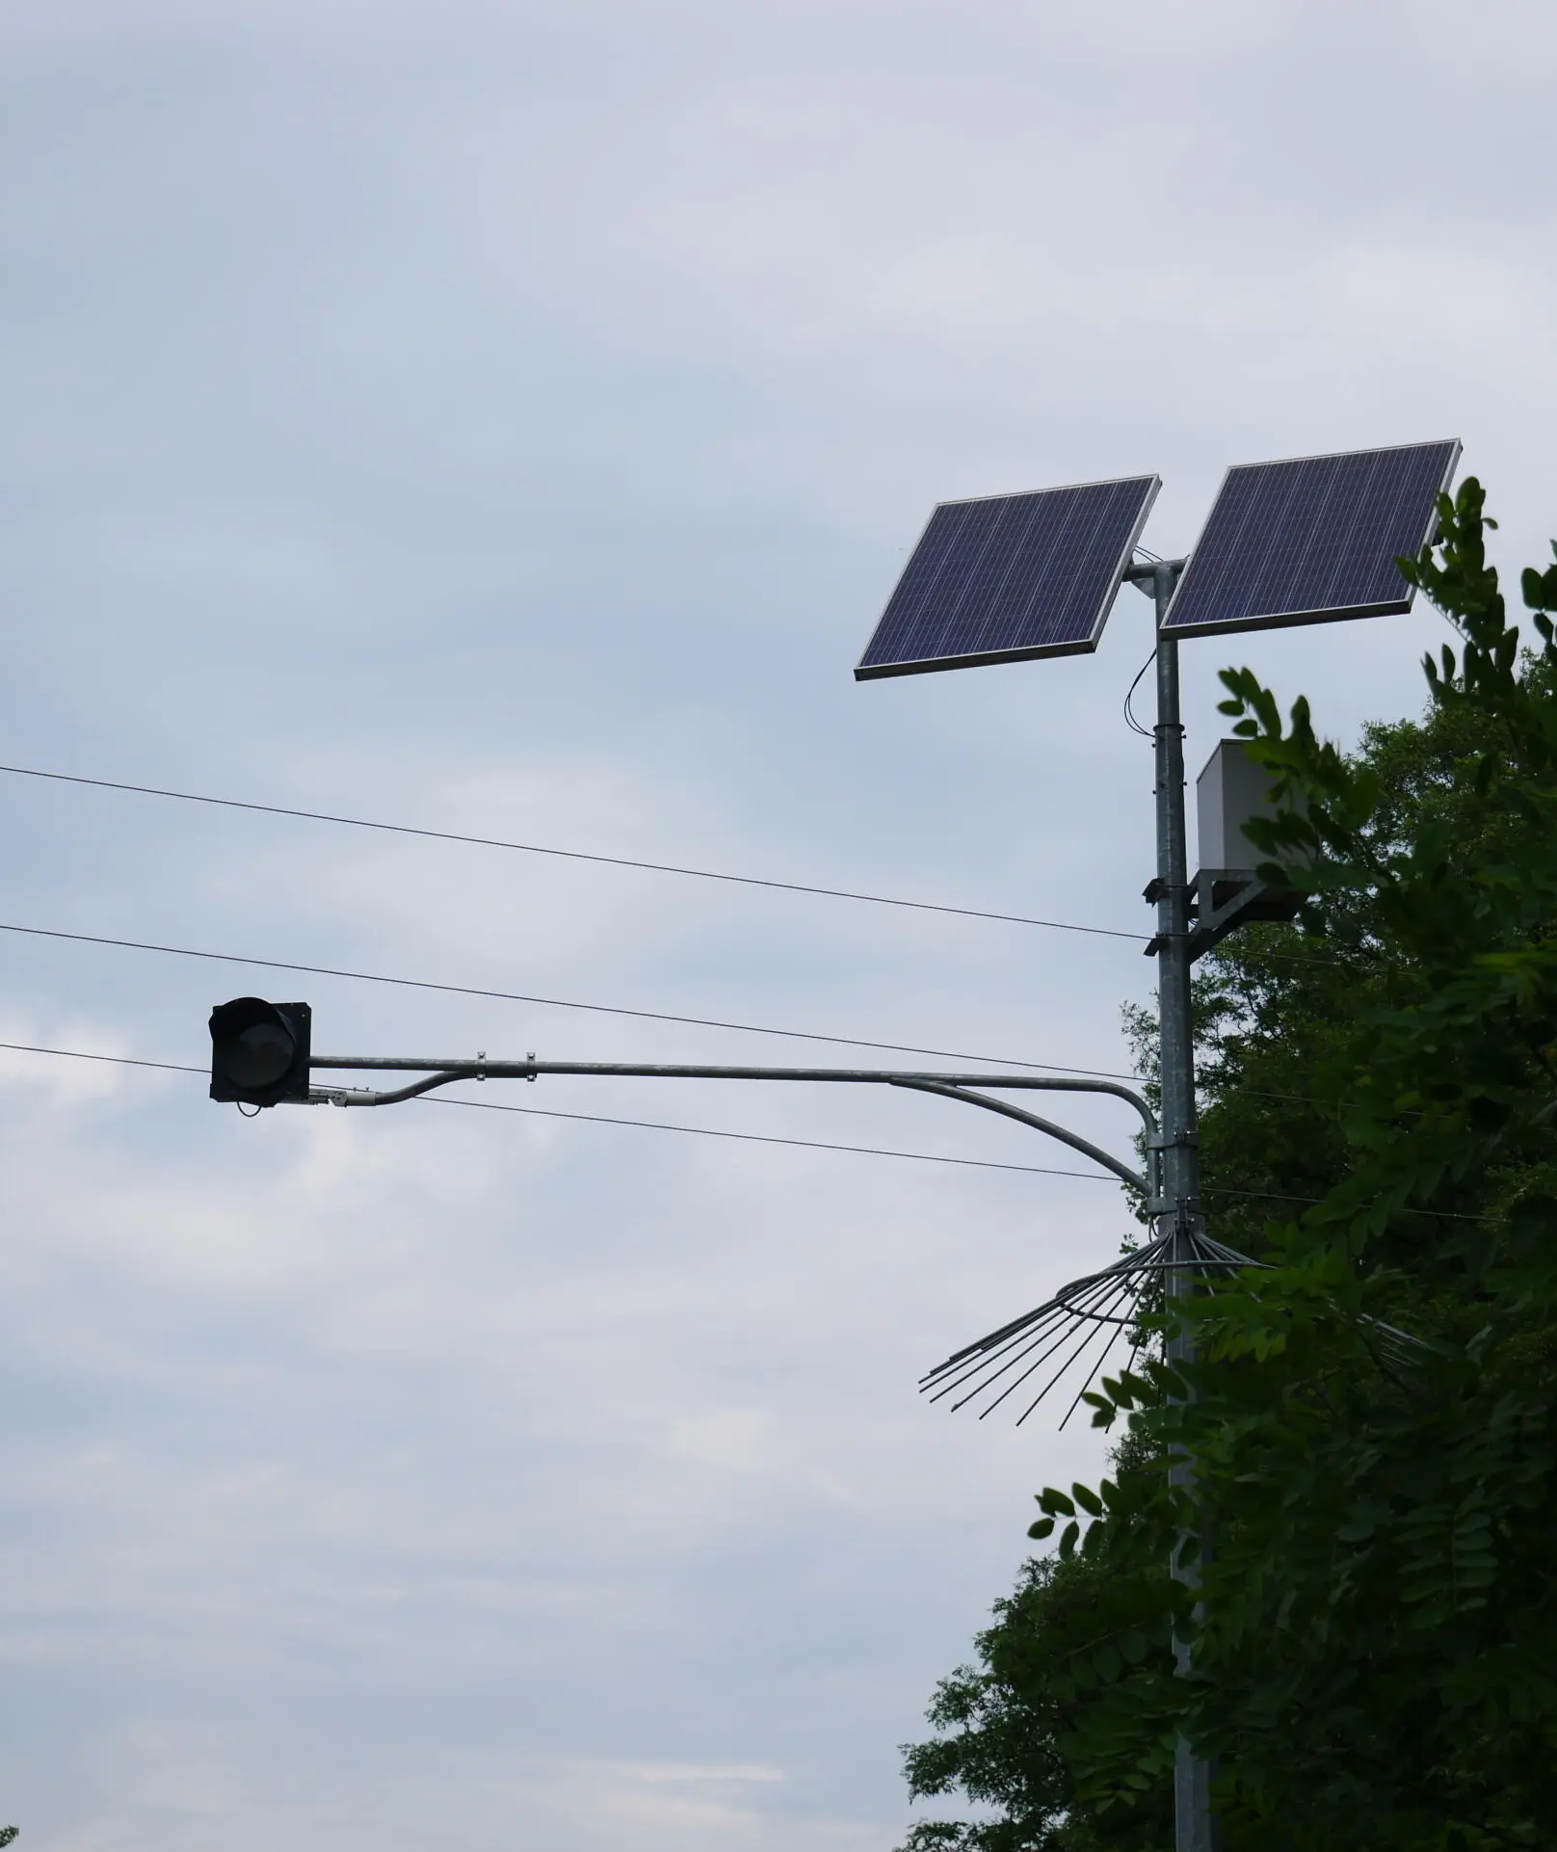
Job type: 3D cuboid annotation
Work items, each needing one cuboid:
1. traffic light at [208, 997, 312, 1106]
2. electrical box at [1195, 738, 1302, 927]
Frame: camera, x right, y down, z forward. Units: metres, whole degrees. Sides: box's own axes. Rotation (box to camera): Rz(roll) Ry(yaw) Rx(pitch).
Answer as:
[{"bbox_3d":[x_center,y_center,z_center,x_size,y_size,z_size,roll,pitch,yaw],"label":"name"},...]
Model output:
[{"bbox_3d":[-2.022,0.475,18.280,0.380,0.390,0.380,-2,-16,5],"label":"traffic light"},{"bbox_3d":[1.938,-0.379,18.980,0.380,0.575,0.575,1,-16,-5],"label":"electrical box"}]

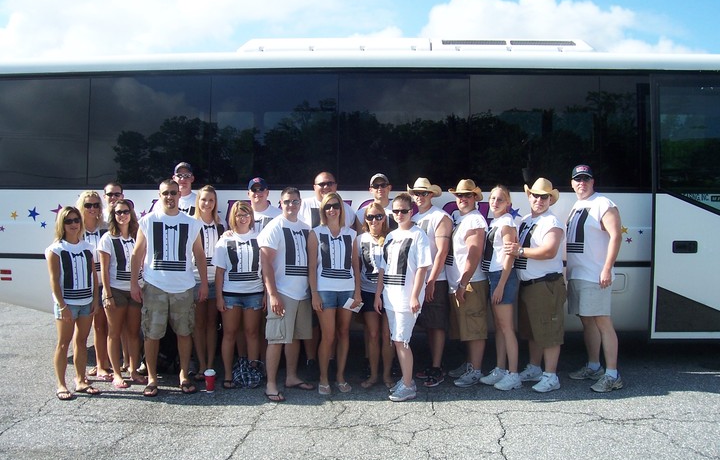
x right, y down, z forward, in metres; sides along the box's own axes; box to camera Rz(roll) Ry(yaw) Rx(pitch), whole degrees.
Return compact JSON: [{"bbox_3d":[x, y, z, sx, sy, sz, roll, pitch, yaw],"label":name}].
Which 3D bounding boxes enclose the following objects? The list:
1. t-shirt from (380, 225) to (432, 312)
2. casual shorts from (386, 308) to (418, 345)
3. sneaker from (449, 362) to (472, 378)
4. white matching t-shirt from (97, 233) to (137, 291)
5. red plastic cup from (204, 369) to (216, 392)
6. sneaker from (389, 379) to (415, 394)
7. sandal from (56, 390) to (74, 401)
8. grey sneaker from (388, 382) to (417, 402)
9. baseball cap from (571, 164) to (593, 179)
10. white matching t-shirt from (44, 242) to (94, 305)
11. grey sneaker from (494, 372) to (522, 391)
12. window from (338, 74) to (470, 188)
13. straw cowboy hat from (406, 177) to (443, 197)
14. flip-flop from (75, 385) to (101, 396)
[{"bbox_3d":[0.386,0.320,5.870,0.470,0.720,0.290,1,0,40],"label":"t-shirt"},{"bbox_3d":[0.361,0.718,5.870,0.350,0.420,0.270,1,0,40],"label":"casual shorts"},{"bbox_3d":[0.963,1.302,6.575,0.305,0.120,0.115,0,0,-32],"label":"sneaker"},{"bbox_3d":[-2.060,0.273,6.120,0.420,0.500,0.270,0,1,-34],"label":"white matching t-shirt"},{"bbox_3d":[-1.237,1.253,5.867,0.095,0.175,0.095,1,0,0],"label":"red plastic cup"},{"bbox_3d":[0.365,1.323,6.000,0.270,0.110,0.100,0,0,-41],"label":"sneaker"},{"bbox_3d":[-2.386,1.329,5.730,0.095,0.060,0.250,-1,2,-31],"label":"sandal"},{"bbox_3d":[0.348,1.305,5.708,0.275,0.110,0.105,0,0,-44],"label":"grey sneaker"},{"bbox_3d":[1.952,-0.512,6.220,0.180,0.130,0.270,1,2,20],"label":"baseball cap"},{"bbox_3d":[-2.324,0.341,5.678,0.400,0.510,0.260,0,0,-38],"label":"white matching t-shirt"},{"bbox_3d":[1.301,1.314,6.173,0.275,0.110,0.105,0,0,-36],"label":"grey sneaker"},{"bbox_3d":[0.463,-1.024,7.350,1.370,1.200,0.050,1,0,4],"label":"window"},{"bbox_3d":[0.582,-0.380,6.330,0.290,0.160,0.350,2,2,34],"label":"straw cowboy hat"},{"bbox_3d":[-2.228,1.304,5.782,0.245,0.050,0.095,1,0,26],"label":"flip-flop"}]

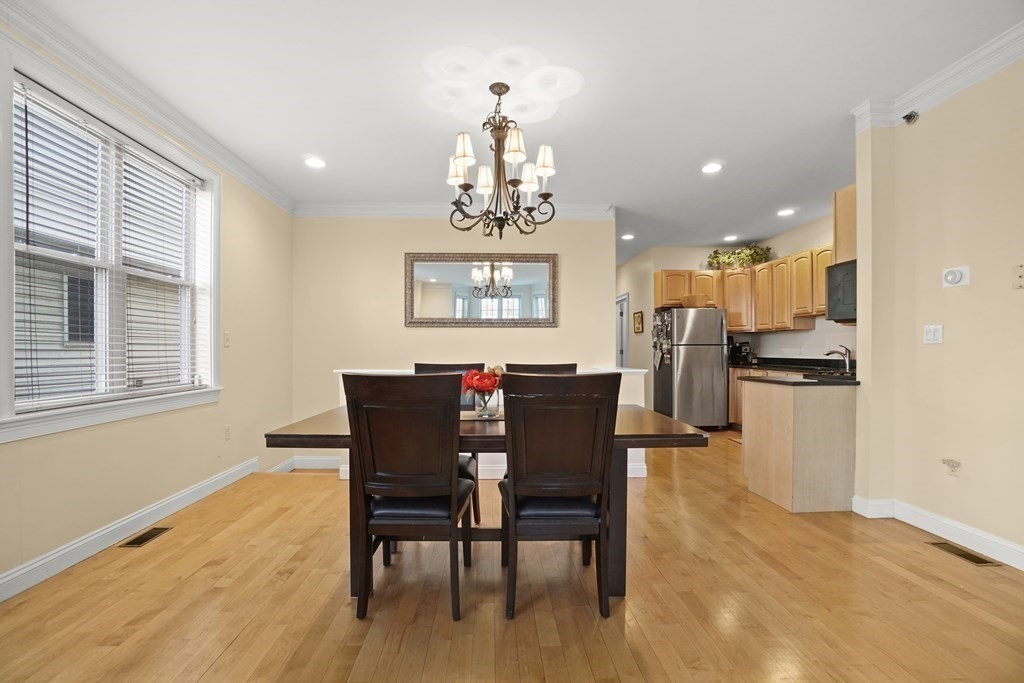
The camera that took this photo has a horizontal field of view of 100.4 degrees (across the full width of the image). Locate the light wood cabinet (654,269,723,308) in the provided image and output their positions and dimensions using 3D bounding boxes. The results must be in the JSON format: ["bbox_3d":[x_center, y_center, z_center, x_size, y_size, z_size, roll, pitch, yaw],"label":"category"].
[{"bbox_3d":[2.690,-0.780,6.540,0.915,0.550,0.320,0,-1,-3],"label":"light wood cabinet"}]

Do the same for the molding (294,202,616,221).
[{"bbox_3d":[-0.621,-1.470,4.877,3.700,0.130,0.100,0,-1,-3],"label":"molding"}]

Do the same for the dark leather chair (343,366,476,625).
[{"bbox_3d":[-0.440,0.660,1.995,0.490,1.030,0.590,0,-1,0],"label":"dark leather chair"}]

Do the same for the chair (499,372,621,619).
[{"bbox_3d":[0.192,0.660,2.000,0.490,1.030,0.590,0,-1,-2],"label":"chair"}]

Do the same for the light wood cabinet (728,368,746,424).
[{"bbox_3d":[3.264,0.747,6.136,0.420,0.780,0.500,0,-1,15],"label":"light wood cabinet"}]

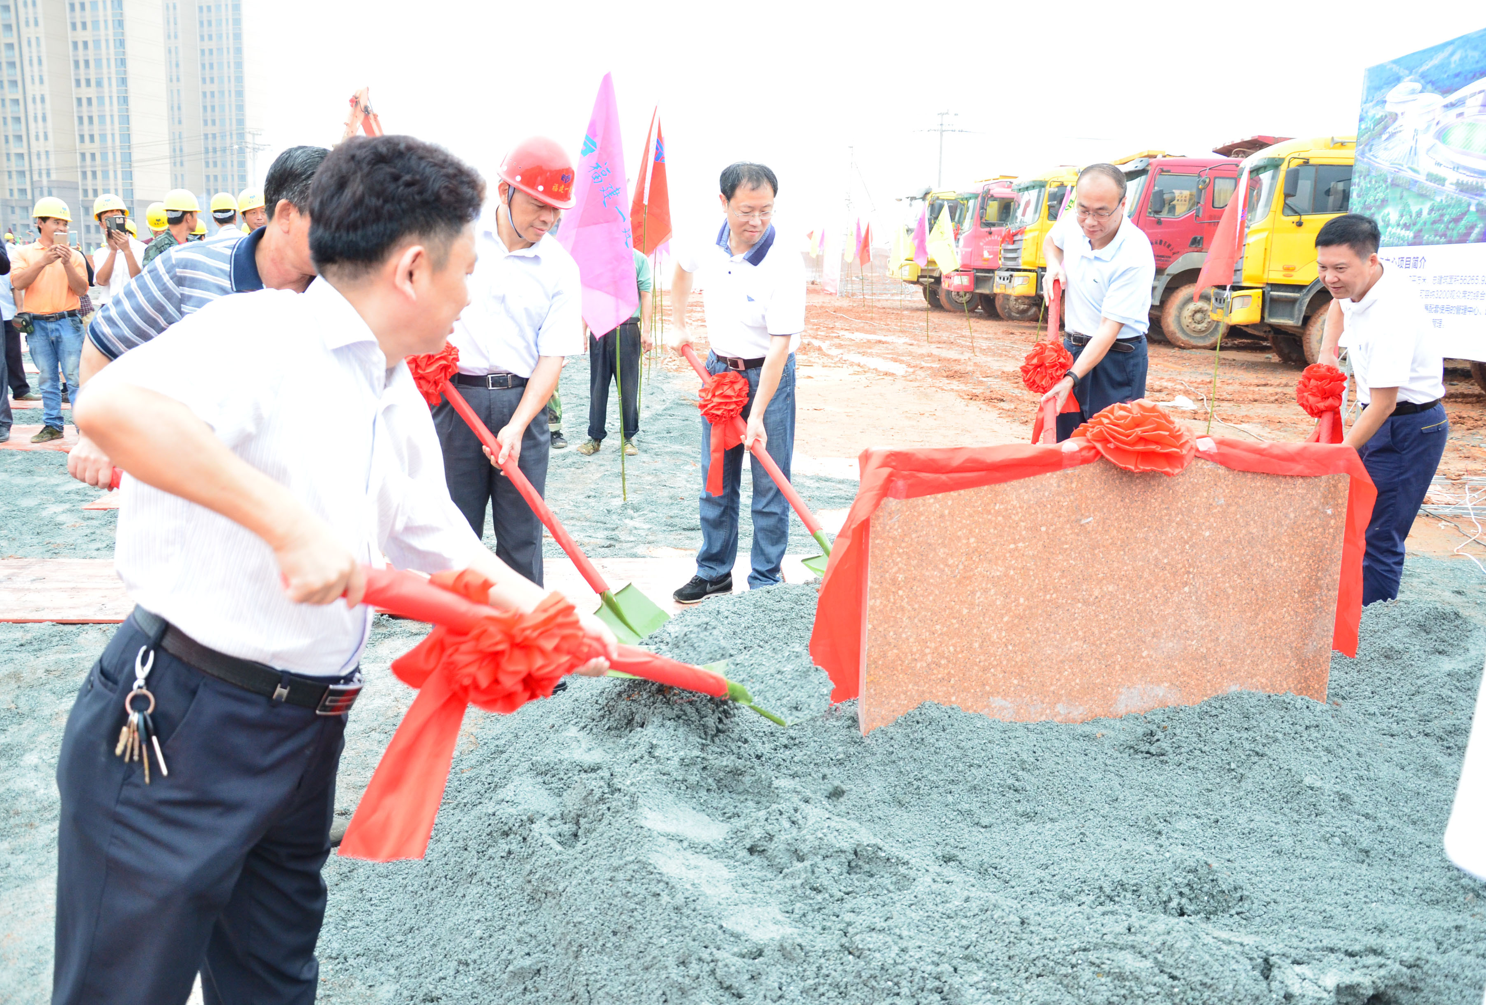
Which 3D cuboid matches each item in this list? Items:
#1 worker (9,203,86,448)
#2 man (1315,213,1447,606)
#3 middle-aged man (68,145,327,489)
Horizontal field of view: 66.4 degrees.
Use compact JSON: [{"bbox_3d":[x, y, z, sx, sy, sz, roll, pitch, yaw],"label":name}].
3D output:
[{"bbox_3d":[-4.926,-1.314,8.100,0.520,1.720,0.420,-6,14,-29],"label":"worker"},{"bbox_3d":[2.281,-0.270,4.050,0.600,1.540,0.500,-7,15,-29],"label":"man"},{"bbox_3d":[-0.960,0.060,2.420,0.720,1.580,0.600,4,13,17],"label":"middle-aged man"}]

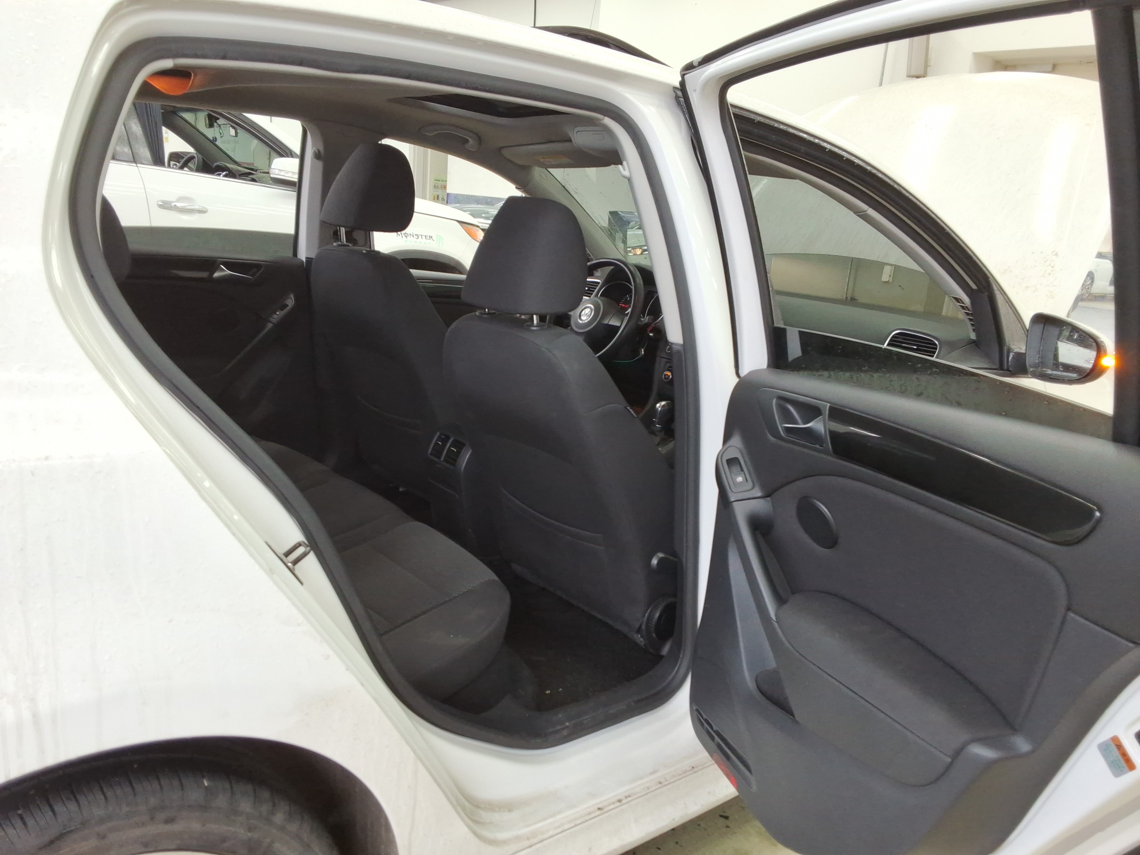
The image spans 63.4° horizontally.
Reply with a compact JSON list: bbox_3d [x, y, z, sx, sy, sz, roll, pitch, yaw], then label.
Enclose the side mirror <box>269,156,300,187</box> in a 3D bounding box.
[{"bbox_3d":[-1.431,-1.310,4.733,0.160,0.170,0.230,-6,17,-37],"label":"side mirror"}]

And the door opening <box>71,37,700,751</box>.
[{"bbox_3d":[-0.156,0.011,1.216,0.900,0.980,0.190,-6,17,-37],"label":"door opening"}]

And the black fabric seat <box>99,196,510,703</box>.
[{"bbox_3d":[-0.731,-0.031,1.679,0.750,0.820,1.310,-6,17,-37],"label":"black fabric seat"}]

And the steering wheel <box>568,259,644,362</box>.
[{"bbox_3d":[0.064,-0.337,2.705,0.100,0.370,0.370,27,-4,-40],"label":"steering wheel"}]

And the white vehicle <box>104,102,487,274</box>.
[{"bbox_3d":[-2.636,-1.120,5.240,4.700,1.730,1.900,-6,17,-37],"label":"white vehicle"}]

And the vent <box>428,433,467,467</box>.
[{"bbox_3d":[-0.274,0.049,2.068,0.030,0.057,0.105,26,-3,-40],"label":"vent"}]

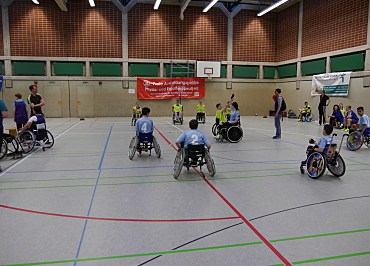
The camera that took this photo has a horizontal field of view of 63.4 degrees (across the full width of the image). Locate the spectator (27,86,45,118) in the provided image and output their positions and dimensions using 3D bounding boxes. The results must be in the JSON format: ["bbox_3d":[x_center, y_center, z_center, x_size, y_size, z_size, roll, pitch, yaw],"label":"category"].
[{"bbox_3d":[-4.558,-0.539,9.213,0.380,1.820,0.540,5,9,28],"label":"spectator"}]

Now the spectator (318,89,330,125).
[{"bbox_3d":[7.262,-1.294,15.598,0.370,1.790,0.540,-1,8,-14],"label":"spectator"}]

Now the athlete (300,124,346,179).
[{"bbox_3d":[2.748,0.368,5.896,0.630,1.020,0.840,-3,8,-21],"label":"athlete"}]

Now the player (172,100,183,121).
[{"bbox_3d":[-0.380,-1.173,16.053,0.580,1.200,0.750,0,7,-2],"label":"player"}]

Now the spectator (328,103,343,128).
[{"bbox_3d":[7.850,-0.905,15.574,0.760,1.140,0.500,-2,8,-21],"label":"spectator"}]

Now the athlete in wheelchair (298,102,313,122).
[{"bbox_3d":[6.972,-1.191,17.247,0.870,1.120,0.570,0,8,-6],"label":"athlete in wheelchair"}]

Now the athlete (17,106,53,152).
[{"bbox_3d":[-4.149,-0.103,8.219,0.920,1.220,0.840,4,9,26],"label":"athlete"}]

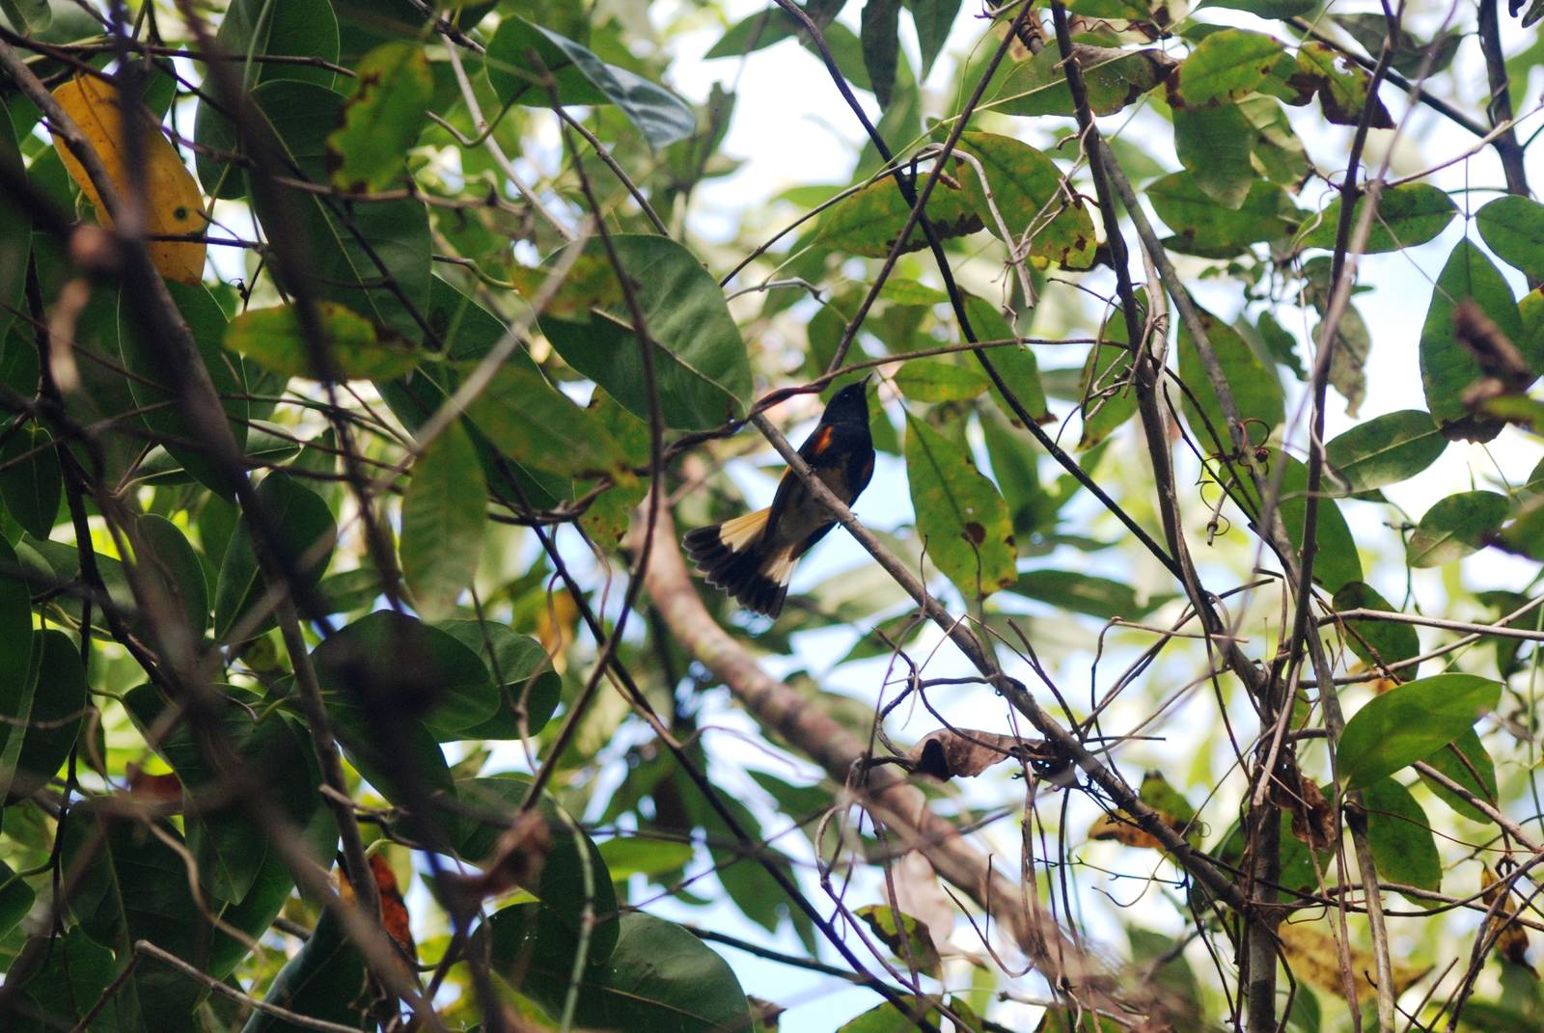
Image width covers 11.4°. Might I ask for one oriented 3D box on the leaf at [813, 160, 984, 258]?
[{"bbox_3d":[0.061,-0.147,3.720,0.086,0.018,0.044,-18,-49,0],"label":"leaf"}]

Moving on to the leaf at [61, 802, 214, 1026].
[{"bbox_3d":[-0.296,0.185,3.600,0.073,0.110,0.022,-13,-15,10],"label":"leaf"}]

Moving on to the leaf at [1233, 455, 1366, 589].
[{"bbox_3d":[0.257,0.002,3.800,0.018,0.090,0.045,-29,-19,-52],"label":"leaf"}]

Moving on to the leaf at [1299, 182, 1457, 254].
[{"bbox_3d":[0.295,-0.146,3.780,0.083,0.016,0.045,-13,-45,-6],"label":"leaf"}]

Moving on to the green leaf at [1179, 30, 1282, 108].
[{"bbox_3d":[0.211,-0.205,3.550,0.055,0.012,0.034,-25,-66,12],"label":"green leaf"}]

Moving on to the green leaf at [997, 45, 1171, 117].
[{"bbox_3d":[0.149,-0.210,3.740,0.088,0.018,0.042,-18,-49,0],"label":"green leaf"}]

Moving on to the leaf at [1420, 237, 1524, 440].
[{"bbox_3d":[0.342,-0.086,3.770,0.052,0.103,0.018,-5,-20,8],"label":"leaf"}]

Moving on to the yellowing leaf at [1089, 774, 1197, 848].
[{"bbox_3d":[0.179,0.142,3.720,0.054,0.022,0.037,-2,-66,7],"label":"yellowing leaf"}]

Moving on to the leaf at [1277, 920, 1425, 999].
[{"bbox_3d":[0.303,0.233,4.050,0.079,0.016,0.032,13,-64,-6],"label":"leaf"}]

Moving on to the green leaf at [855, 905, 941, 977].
[{"bbox_3d":[0.059,0.198,3.600,0.053,0.014,0.022,39,-70,-17],"label":"green leaf"}]

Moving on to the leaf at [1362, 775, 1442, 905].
[{"bbox_3d":[0.309,0.157,3.800,0.043,0.082,0.017,-37,-13,29],"label":"leaf"}]

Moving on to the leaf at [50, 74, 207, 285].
[{"bbox_3d":[-0.287,-0.151,3.450,0.048,0.018,0.115,-31,-68,3],"label":"leaf"}]

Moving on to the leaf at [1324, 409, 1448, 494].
[{"bbox_3d":[0.279,-0.030,3.520,0.061,0.012,0.030,-22,-66,11],"label":"leaf"}]

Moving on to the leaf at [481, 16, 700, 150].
[{"bbox_3d":[-0.082,-0.198,3.500,0.101,0.025,0.043,20,-65,-10],"label":"leaf"}]

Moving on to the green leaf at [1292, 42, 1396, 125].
[{"bbox_3d":[0.261,-0.198,3.550,0.060,0.014,0.029,39,-70,-17],"label":"green leaf"}]

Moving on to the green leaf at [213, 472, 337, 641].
[{"bbox_3d":[-0.222,0.018,3.450,0.042,0.094,0.018,25,-34,-9],"label":"green leaf"}]

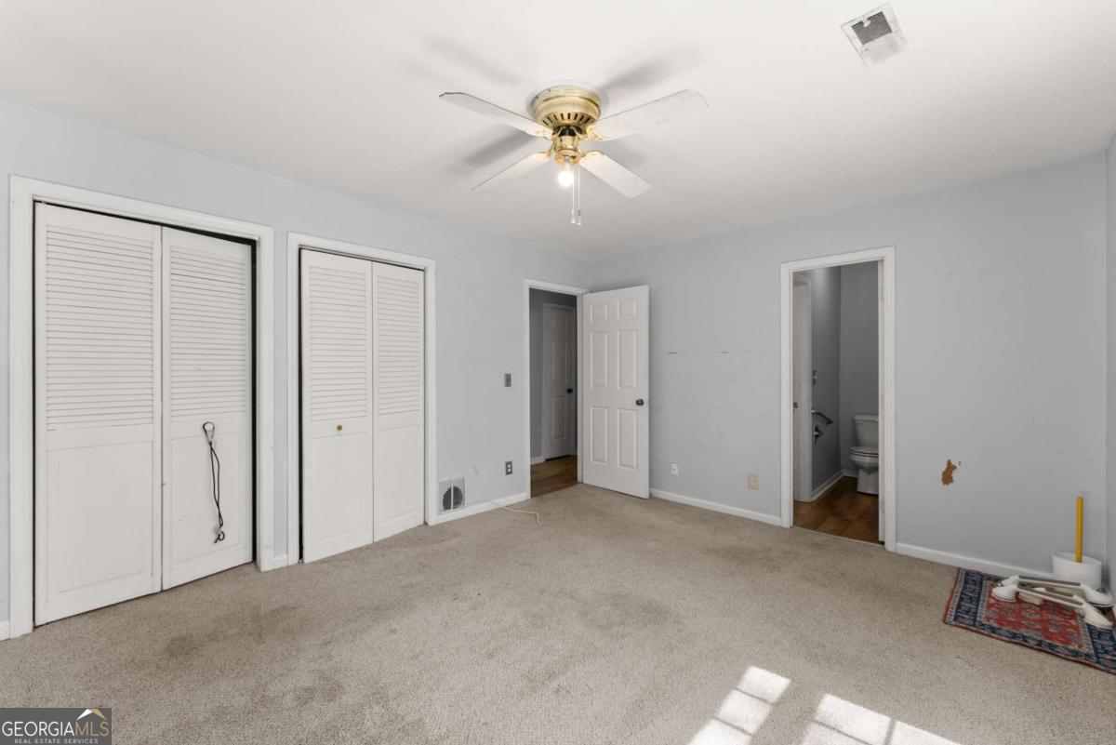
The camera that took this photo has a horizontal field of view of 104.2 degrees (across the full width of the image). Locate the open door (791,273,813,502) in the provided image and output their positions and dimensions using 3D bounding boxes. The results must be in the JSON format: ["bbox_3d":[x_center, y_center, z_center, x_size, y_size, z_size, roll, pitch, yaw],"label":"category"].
[{"bbox_3d":[2.046,0.196,3.762,0.710,2.020,0.050,0,0,-45],"label":"open door"}]

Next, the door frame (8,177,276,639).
[{"bbox_3d":[-2.169,0.161,2.380,1.027,2.113,0.120,0,0,-45],"label":"door frame"}]

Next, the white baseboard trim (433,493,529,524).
[{"bbox_3d":[-0.640,1.181,3.816,0.947,0.070,0.018,0,0,-45],"label":"white baseboard trim"}]

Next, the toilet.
[{"bbox_3d":[3.296,0.834,4.491,0.740,0.745,0.450,0,0,-45],"label":"toilet"}]

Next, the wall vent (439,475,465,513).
[{"bbox_3d":[-0.872,1.018,3.595,0.240,0.270,0.025,0,0,-45],"label":"wall vent"}]

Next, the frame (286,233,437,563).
[{"bbox_3d":[-1.384,0.162,3.157,1.037,2.108,0.120,0,0,-45],"label":"frame"}]

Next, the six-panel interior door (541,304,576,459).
[{"bbox_3d":[0.006,0.184,6.108,0.045,2.050,0.560,0,0,45],"label":"six-panel interior door"}]

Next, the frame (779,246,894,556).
[{"bbox_3d":[2.035,0.182,3.180,0.120,2.046,0.709,0,0,-45],"label":"frame"}]

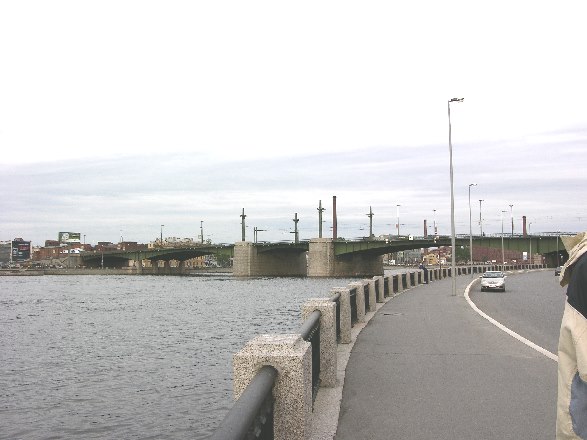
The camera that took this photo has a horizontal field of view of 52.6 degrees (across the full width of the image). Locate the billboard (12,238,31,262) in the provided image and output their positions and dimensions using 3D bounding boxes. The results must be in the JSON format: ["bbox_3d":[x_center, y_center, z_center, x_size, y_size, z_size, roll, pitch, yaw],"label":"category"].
[{"bbox_3d":[-121.514,14.067,265.000,8.300,10.000,0.500,2,-5,-30],"label":"billboard"}]

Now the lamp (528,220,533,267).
[{"bbox_3d":[51.361,5.599,127.901,1.000,10.000,0.350,-3,-5,30],"label":"lamp"}]

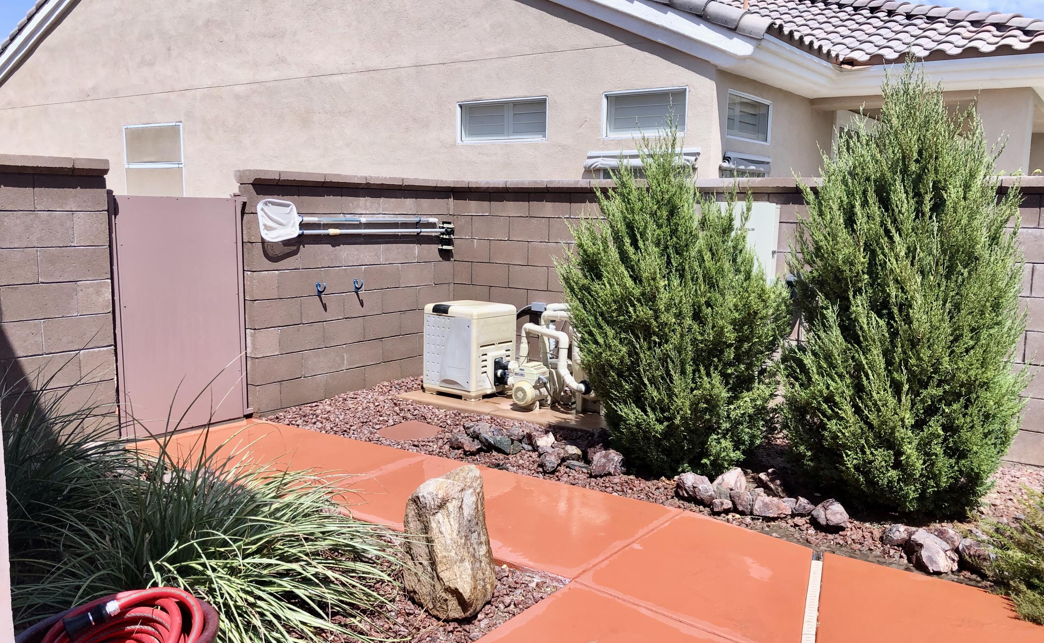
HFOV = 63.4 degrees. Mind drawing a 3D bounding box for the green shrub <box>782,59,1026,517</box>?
[{"bbox_3d":[2.138,-0.273,4.720,1.343,2.365,1.320,4,8,24],"label":"green shrub"}]

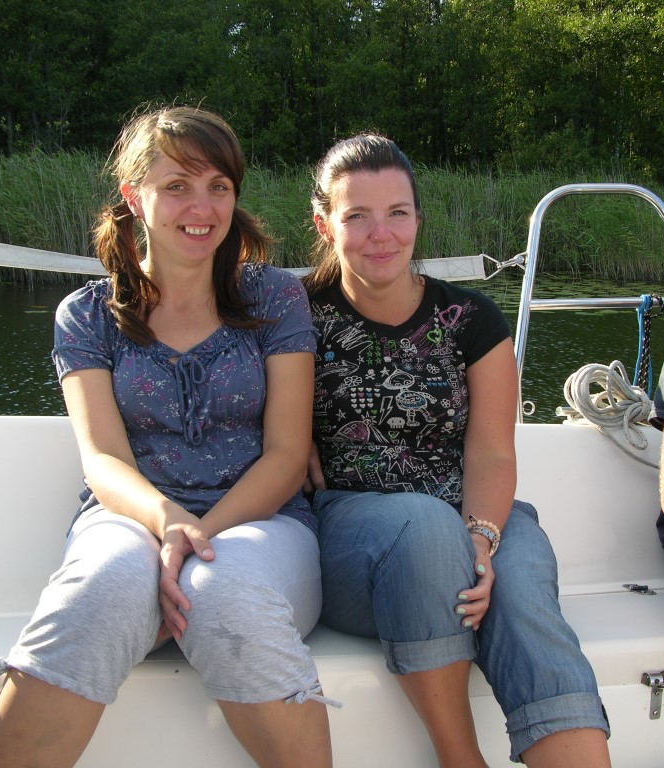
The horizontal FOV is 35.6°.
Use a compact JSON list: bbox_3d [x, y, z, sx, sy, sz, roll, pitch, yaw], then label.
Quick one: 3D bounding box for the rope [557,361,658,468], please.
[{"bbox_3d":[0.527,0.056,1.980,0.195,0.190,0.150,-2,9,0],"label":"rope"}]

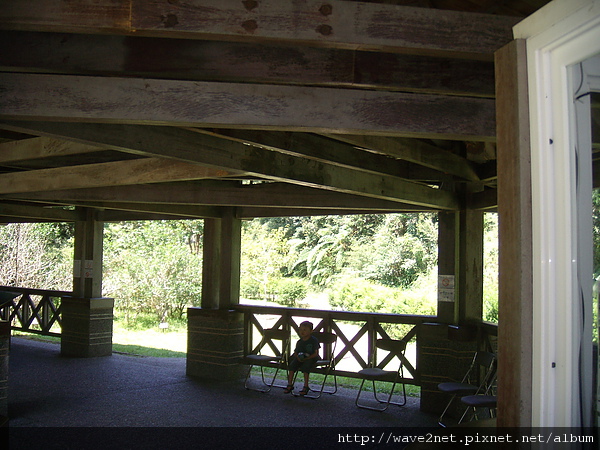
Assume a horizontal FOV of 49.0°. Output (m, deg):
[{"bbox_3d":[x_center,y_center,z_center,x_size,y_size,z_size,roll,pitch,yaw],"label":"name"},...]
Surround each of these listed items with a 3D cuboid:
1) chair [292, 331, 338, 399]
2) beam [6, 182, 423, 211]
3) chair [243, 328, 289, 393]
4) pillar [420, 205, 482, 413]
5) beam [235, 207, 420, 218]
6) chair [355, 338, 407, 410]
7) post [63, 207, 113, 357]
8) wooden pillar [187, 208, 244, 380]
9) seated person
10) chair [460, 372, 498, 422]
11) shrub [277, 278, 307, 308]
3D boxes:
[{"bbox_3d":[0.213,1.824,8.618,0.450,0.770,0.470,-1,-4,35],"label":"chair"},{"bbox_3d":[-0.709,-0.346,7.380,5.200,0.250,0.150,1,-3,-11],"label":"beam"},{"bbox_3d":[-0.435,1.801,8.756,0.450,0.770,0.460,-1,-3,36],"label":"chair"},{"bbox_3d":[1.791,0.993,7.755,0.550,2.380,0.720,4,-5,-45],"label":"pillar"},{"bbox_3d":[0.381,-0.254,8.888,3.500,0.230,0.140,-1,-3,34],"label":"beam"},{"bbox_3d":[0.985,1.774,7.803,0.450,0.770,0.460,-1,-3,38],"label":"chair"},{"bbox_3d":[-3.695,0.985,11.523,0.770,2.570,0.480,-1,-3,34],"label":"post"},{"bbox_3d":[-1.213,1.034,9.836,0.800,2.440,0.480,-1,-4,33],"label":"wooden pillar"},{"bbox_3d":[0.059,1.688,8.454,0.360,0.920,0.470,-2,-4,40],"label":"seated person"},{"bbox_3d":[1.778,1.702,6.171,0.480,0.780,0.450,1,-3,-9],"label":"chair"},{"bbox_3d":[-0.260,2.473,24.500,1.200,1.120,1.100,1,-3,0],"label":"shrub"}]

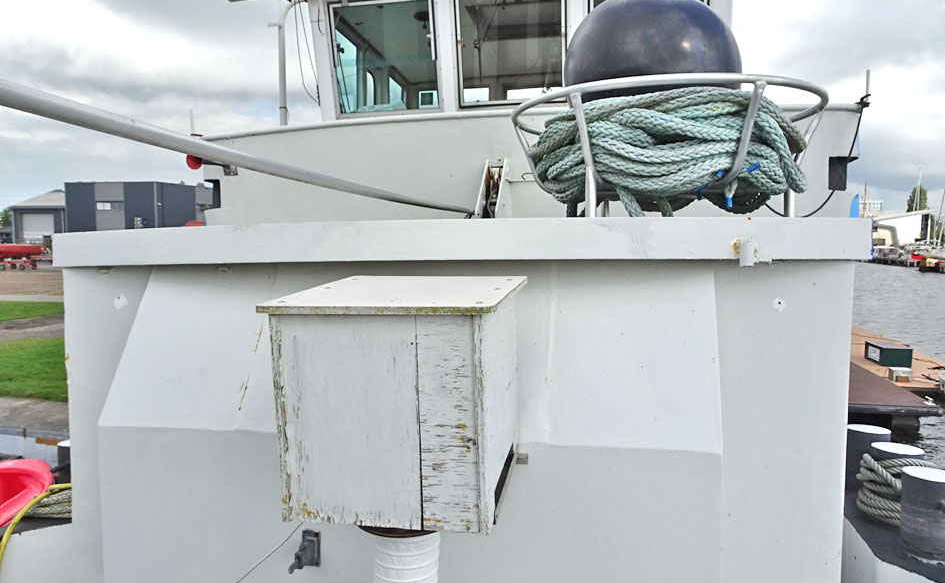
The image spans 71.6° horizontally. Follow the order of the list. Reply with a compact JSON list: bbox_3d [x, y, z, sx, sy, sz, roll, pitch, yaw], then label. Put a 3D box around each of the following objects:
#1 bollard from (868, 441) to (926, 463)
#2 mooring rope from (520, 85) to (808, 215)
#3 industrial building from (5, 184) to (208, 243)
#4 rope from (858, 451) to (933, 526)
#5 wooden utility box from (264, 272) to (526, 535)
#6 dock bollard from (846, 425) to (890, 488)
[{"bbox_3d":[1.529,0.687,2.368,0.200,0.240,0.200,1,4,12],"label":"bollard"},{"bbox_3d":[0.668,-0.456,2.373,0.990,0.360,0.930,1,4,12],"label":"mooring rope"},{"bbox_3d":[-37.110,-7.435,72.045,14.800,7.600,15.000,1,4,9],"label":"industrial building"},{"bbox_3d":[1.529,0.712,2.370,0.290,0.200,0.290,1,4,12],"label":"rope"},{"bbox_3d":[-0.151,0.241,1.701,0.534,0.493,0.583,0,7,11],"label":"wooden utility box"},{"bbox_3d":[1.574,0.669,2.626,0.200,0.240,0.200,1,4,12],"label":"dock bollard"}]

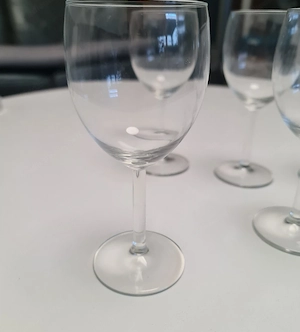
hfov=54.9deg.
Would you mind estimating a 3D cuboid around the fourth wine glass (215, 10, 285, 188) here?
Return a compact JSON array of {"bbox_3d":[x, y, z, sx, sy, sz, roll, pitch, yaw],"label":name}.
[{"bbox_3d":[0.118,-0.071,0.324,0.082,0.180,0.082,0,27,0],"label":"fourth wine glass"}]

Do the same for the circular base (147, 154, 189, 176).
[{"bbox_3d":[0.016,-0.008,0.387,0.072,0.010,0.072,0,27,0],"label":"circular base"}]

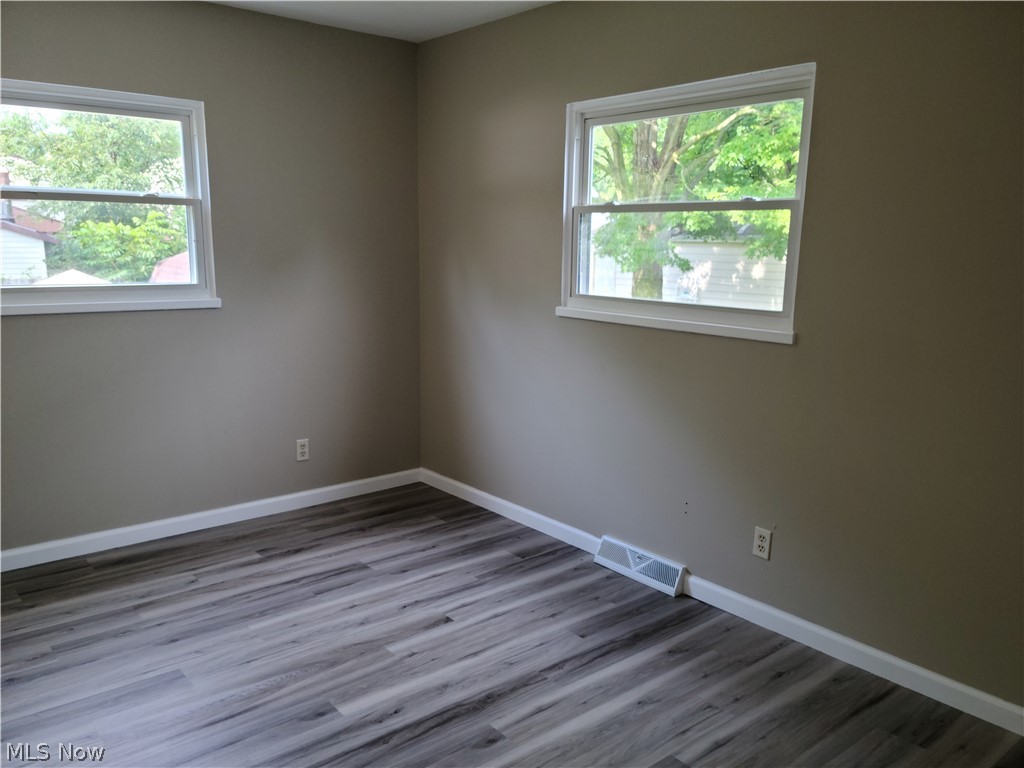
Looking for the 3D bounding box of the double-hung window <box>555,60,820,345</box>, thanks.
[{"bbox_3d":[0.639,-0.695,3.315,0.100,0.942,1.237,-8,13,-39],"label":"double-hung window"}]

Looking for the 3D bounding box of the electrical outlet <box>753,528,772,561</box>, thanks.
[{"bbox_3d":[0.945,0.600,3.119,0.010,0.115,0.070,-8,13,-39],"label":"electrical outlet"}]

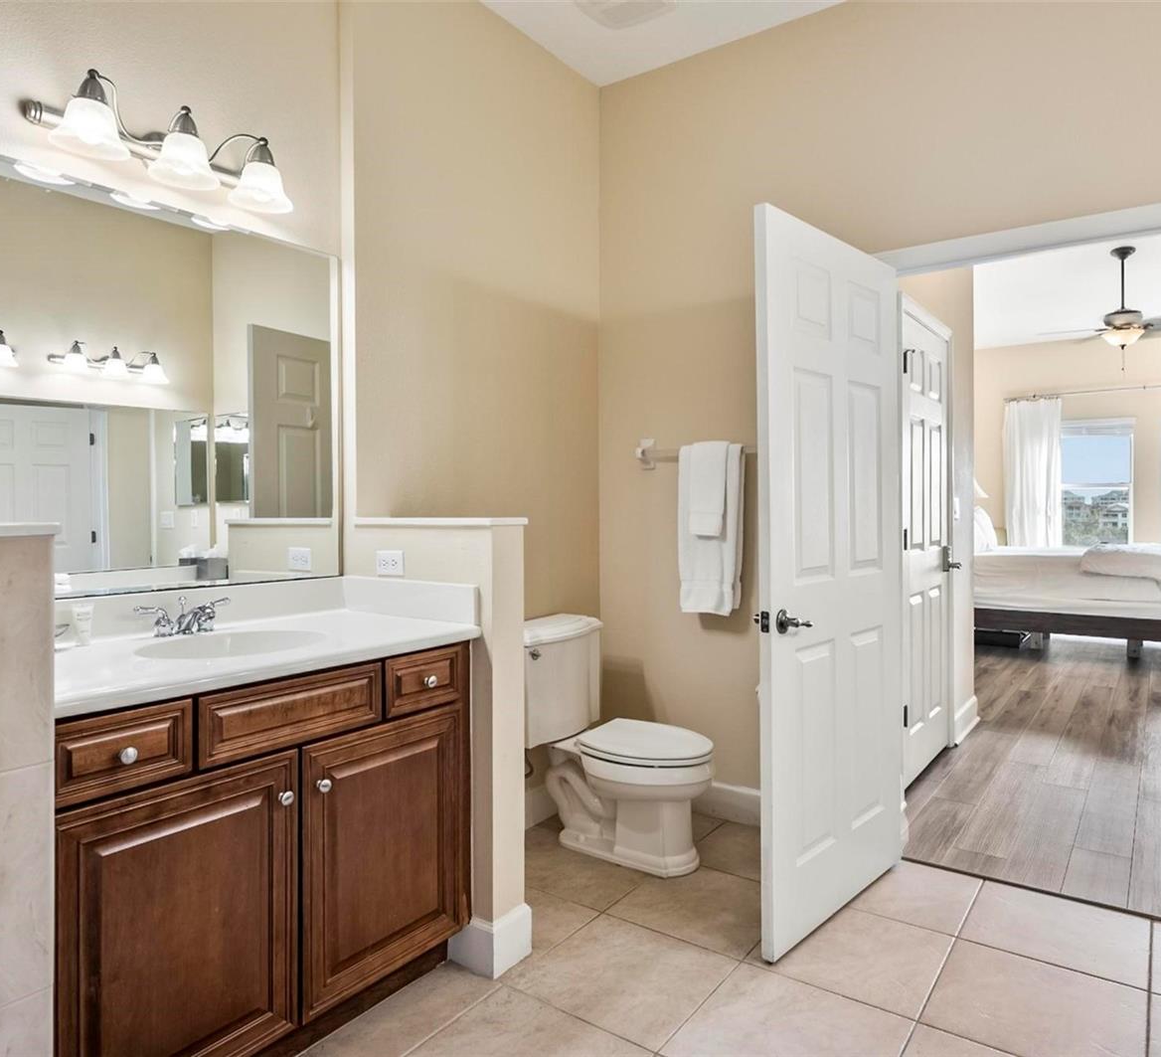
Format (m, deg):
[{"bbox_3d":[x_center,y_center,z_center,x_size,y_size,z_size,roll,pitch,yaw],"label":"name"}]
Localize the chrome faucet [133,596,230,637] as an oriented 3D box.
[{"bbox_3d":[-0.942,0.212,1.939,0.154,0.090,0.235,0,1,36],"label":"chrome faucet"}]

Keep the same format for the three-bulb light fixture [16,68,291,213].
[{"bbox_3d":[-0.976,-0.941,1.941,0.188,0.177,0.634,0,1,36],"label":"three-bulb light fixture"}]

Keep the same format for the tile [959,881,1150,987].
[{"bbox_3d":[1.403,1.179,2.337,0.452,0.010,0.452,0,1,35],"label":"tile"}]

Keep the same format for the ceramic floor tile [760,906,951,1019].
[{"bbox_3d":[0.756,1.182,2.225,0.454,0.010,0.454,0,1,36],"label":"ceramic floor tile"}]

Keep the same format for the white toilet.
[{"bbox_3d":[0.126,0.771,2.885,0.723,0.798,0.488,0,1,36],"label":"white toilet"}]

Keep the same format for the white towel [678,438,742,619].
[{"bbox_3d":[0.515,0.001,3.131,0.248,0.670,0.090,0,1,35],"label":"white towel"}]

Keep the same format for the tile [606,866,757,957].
[{"bbox_3d":[0.392,1.179,2.485,0.452,0.010,0.452,0,1,35],"label":"tile"}]

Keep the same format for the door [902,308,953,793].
[{"bbox_3d":[1.637,0.079,3.783,0.036,2.035,0.815,0,1,35],"label":"door"}]

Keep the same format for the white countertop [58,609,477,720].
[{"bbox_3d":[-0.817,0.285,1.870,0.570,0.040,1.065,0,1,35],"label":"white countertop"}]

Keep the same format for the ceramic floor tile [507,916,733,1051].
[{"bbox_3d":[0.120,1.190,2.122,0.454,0.010,0.454,0,1,36],"label":"ceramic floor tile"}]

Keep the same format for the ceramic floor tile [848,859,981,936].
[{"bbox_3d":[1.015,1.172,2.584,0.454,0.010,0.428,0,1,36],"label":"ceramic floor tile"}]

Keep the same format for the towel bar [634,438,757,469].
[{"bbox_3d":[0.503,-0.312,3.161,0.658,0.127,0.075,0,1,36],"label":"towel bar"}]

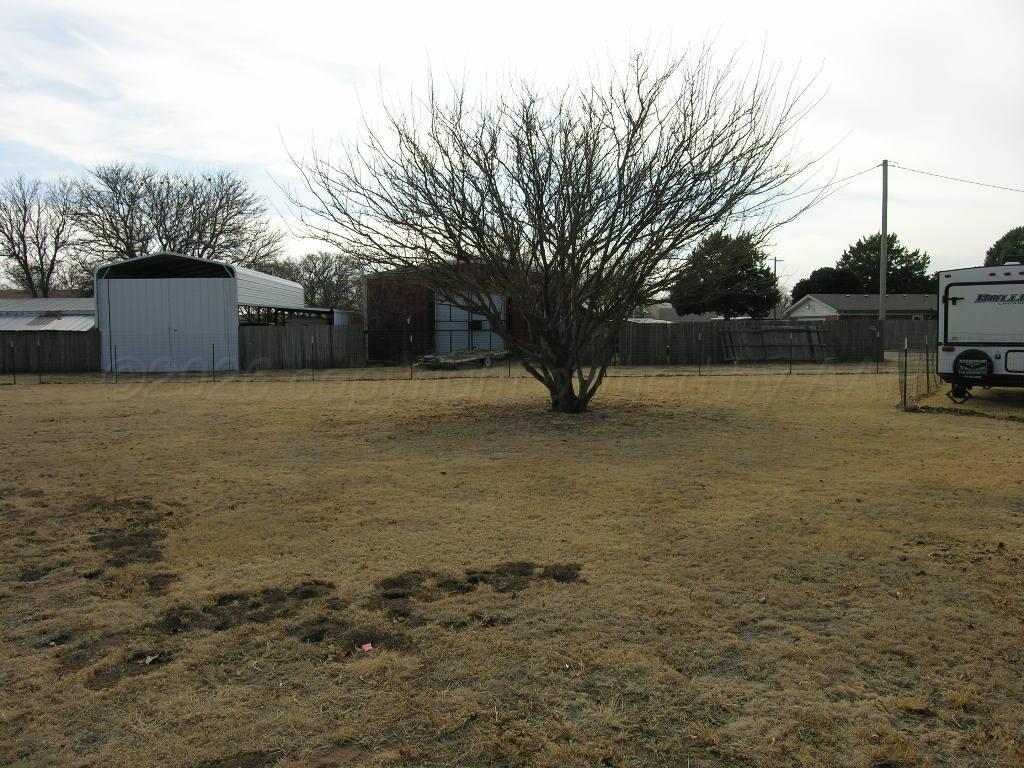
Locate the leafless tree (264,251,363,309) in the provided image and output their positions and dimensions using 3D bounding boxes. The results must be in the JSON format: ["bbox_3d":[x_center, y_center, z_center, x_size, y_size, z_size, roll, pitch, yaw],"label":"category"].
[{"bbox_3d":[-17.691,-7.541,63.602,8.570,8.200,8.500,-1,5,-15],"label":"leafless tree"}]

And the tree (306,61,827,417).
[{"bbox_3d":[0.855,-2.837,13.436,9.700,6.650,8.900,0,5,4],"label":"tree"}]

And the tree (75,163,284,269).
[{"bbox_3d":[-22.469,-8.514,48.477,14.060,12.540,12.500,-2,5,-25],"label":"tree"}]

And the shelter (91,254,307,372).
[{"bbox_3d":[-14.478,-3.332,34.478,5.760,4.800,11.800,-1,5,-4],"label":"shelter"}]

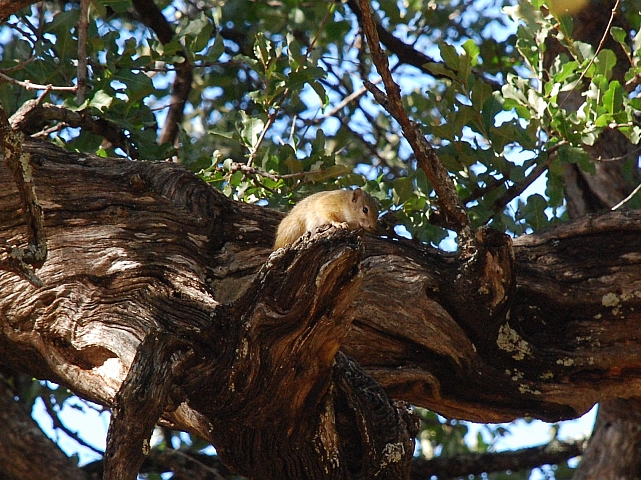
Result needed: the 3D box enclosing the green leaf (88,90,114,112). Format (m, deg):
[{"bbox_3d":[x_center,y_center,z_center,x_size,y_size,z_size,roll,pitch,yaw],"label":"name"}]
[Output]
[{"bbox_3d":[-0.326,-0.206,6.000,0.037,0.034,0.016,0,-12,0],"label":"green leaf"}]

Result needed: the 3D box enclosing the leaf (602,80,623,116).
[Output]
[{"bbox_3d":[0.428,-0.207,5.900,0.030,0.053,0.012,0,-12,0],"label":"leaf"}]

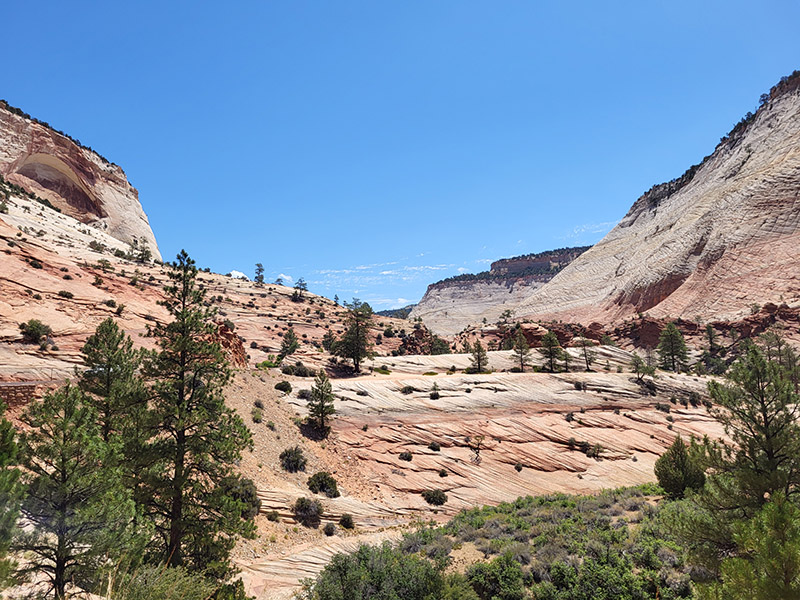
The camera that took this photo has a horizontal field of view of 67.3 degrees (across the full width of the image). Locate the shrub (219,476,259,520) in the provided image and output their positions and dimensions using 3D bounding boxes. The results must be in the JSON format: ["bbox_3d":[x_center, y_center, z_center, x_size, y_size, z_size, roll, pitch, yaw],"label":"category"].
[{"bbox_3d":[-12.990,16.210,49.000,3.470,3.220,3.120,0,-2,0],"label":"shrub"}]

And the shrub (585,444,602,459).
[{"bbox_3d":[25.760,20.170,80.000,2.350,1.830,2.280,0,-5,0],"label":"shrub"}]

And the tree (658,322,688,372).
[{"bbox_3d":[44.600,7.750,98.000,5.220,8.150,4.960,0,-2,0],"label":"tree"}]

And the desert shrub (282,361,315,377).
[{"bbox_3d":[-13.750,9.380,82.000,4.710,2.120,2.820,0,-2,0],"label":"desert shrub"}]

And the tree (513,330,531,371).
[{"bbox_3d":[19.210,8.020,95.000,3.160,6.880,3.000,0,-2,0],"label":"tree"}]

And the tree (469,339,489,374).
[{"bbox_3d":[14.630,10.520,112.000,3.650,6.680,3.540,0,-5,0],"label":"tree"}]

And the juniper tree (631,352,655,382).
[{"bbox_3d":[35.150,9.590,87.000,3.690,4.130,3.140,0,-2,0],"label":"juniper tree"}]

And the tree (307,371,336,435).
[{"bbox_3d":[-8.880,11.580,68.000,2.880,7.160,2.800,0,-5,0],"label":"tree"}]

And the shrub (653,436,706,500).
[{"bbox_3d":[20.000,11.900,43.000,3.510,4.480,3.400,0,-5,0],"label":"shrub"}]

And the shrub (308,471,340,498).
[{"bbox_3d":[-7.290,17.810,58.000,3.030,2.640,2.940,0,-5,0],"label":"shrub"}]

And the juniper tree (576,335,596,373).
[{"bbox_3d":[29.330,8.330,94.000,3.130,5.870,2.820,0,-2,0],"label":"juniper tree"}]

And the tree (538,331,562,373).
[{"bbox_3d":[28.050,9.590,112.000,4.380,7.800,4.250,0,-5,0],"label":"tree"}]

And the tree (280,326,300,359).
[{"bbox_3d":[-17.310,6.800,95.000,3.160,4.900,3.000,0,-2,0],"label":"tree"}]

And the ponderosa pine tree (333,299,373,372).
[{"bbox_3d":[-7.750,5.760,98.000,6.390,12.050,6.200,0,-5,0],"label":"ponderosa pine tree"}]

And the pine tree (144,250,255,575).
[{"bbox_3d":[-8.550,4.610,25.500,4.660,13.570,4.520,0,-5,0],"label":"pine tree"}]

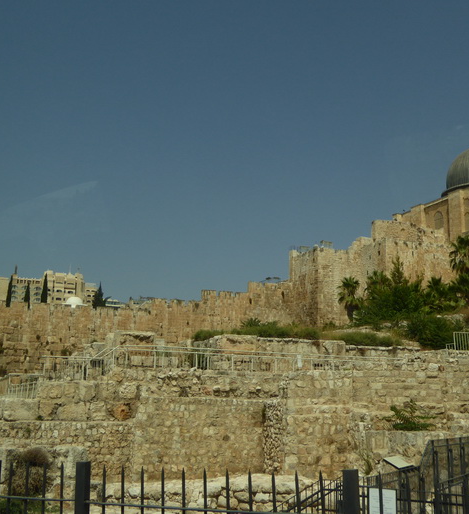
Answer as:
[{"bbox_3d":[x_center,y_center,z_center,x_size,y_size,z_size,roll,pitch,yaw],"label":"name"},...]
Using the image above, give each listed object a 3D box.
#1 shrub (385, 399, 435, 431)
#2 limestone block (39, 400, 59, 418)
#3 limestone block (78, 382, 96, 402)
[{"bbox_3d":[6.569,5.949,26.000,1.900,1.100,1.300,0,-11,0],"label":"shrub"},{"bbox_3d":[-7.579,6.251,28.300,0.740,0.740,0.650,0,-11,0],"label":"limestone block"},{"bbox_3d":[-6.036,5.554,28.500,0.740,0.780,0.650,0,-11,0],"label":"limestone block"}]

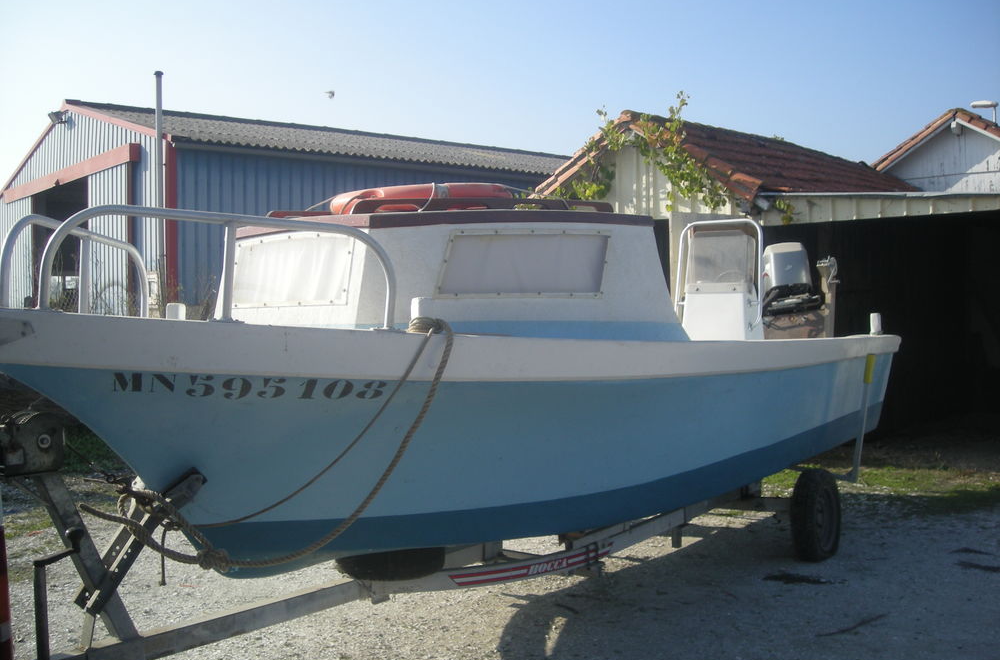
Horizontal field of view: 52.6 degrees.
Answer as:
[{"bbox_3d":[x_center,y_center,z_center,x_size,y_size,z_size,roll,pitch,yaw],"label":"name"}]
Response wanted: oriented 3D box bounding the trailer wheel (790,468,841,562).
[{"bbox_3d":[1.922,1.130,6.160,0.170,0.570,0.570,1,1,36],"label":"trailer wheel"}]

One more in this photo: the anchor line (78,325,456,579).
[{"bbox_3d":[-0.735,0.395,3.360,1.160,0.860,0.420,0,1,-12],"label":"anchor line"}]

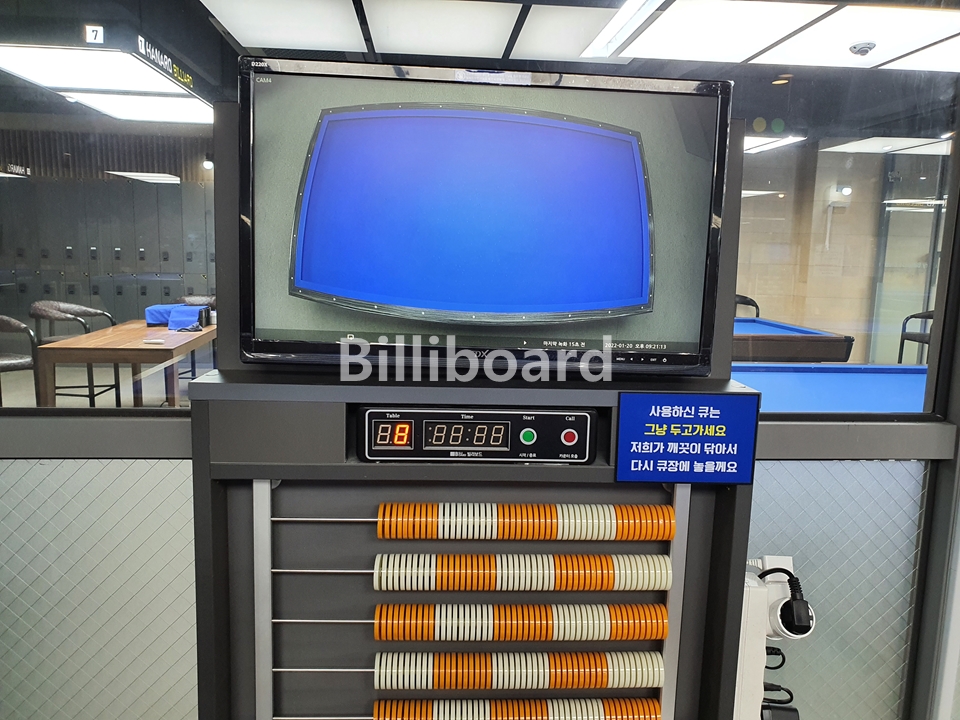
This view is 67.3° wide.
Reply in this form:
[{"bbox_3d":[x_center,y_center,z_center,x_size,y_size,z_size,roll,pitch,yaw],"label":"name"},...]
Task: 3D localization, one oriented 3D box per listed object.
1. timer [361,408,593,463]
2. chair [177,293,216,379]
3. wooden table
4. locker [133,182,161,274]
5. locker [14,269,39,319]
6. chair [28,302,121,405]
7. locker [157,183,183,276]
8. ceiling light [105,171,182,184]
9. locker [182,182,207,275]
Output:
[{"bbox_3d":[-0.004,0.077,0.788,0.250,0.058,0.050,1,8,-3],"label":"timer"},{"bbox_3d":[-2.698,-0.083,6.980,0.560,1.000,0.560,1,8,-3],"label":"chair"},{"bbox_3d":[-2.528,0.204,5.521,0.799,0.830,1.917,0,8,-11],"label":"wooden table"},{"bbox_3d":[-4.085,-1.639,9.014,0.290,1.095,0.380,1,8,-4],"label":"locker"},{"bbox_3d":[-5.553,-0.566,9.071,0.288,1.136,0.380,1,8,-4],"label":"locker"},{"bbox_3d":[-3.303,0.058,5.822,0.550,1.000,0.621,0,8,-11],"label":"chair"},{"bbox_3d":[-3.797,-1.633,9.033,0.286,1.098,0.380,1,8,-4],"label":"locker"},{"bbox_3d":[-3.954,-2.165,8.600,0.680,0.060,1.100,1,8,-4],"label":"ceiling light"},{"bbox_3d":[-3.513,-1.630,9.050,0.283,1.100,0.380,1,8,-4],"label":"locker"}]

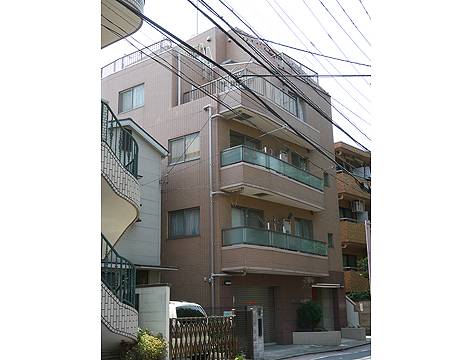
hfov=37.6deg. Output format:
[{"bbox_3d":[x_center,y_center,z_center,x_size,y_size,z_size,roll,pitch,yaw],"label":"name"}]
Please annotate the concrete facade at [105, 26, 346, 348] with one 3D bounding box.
[{"bbox_3d":[-0.913,0.329,30.095,8.800,13.200,8.900,-9,-14,33],"label":"concrete facade"}]

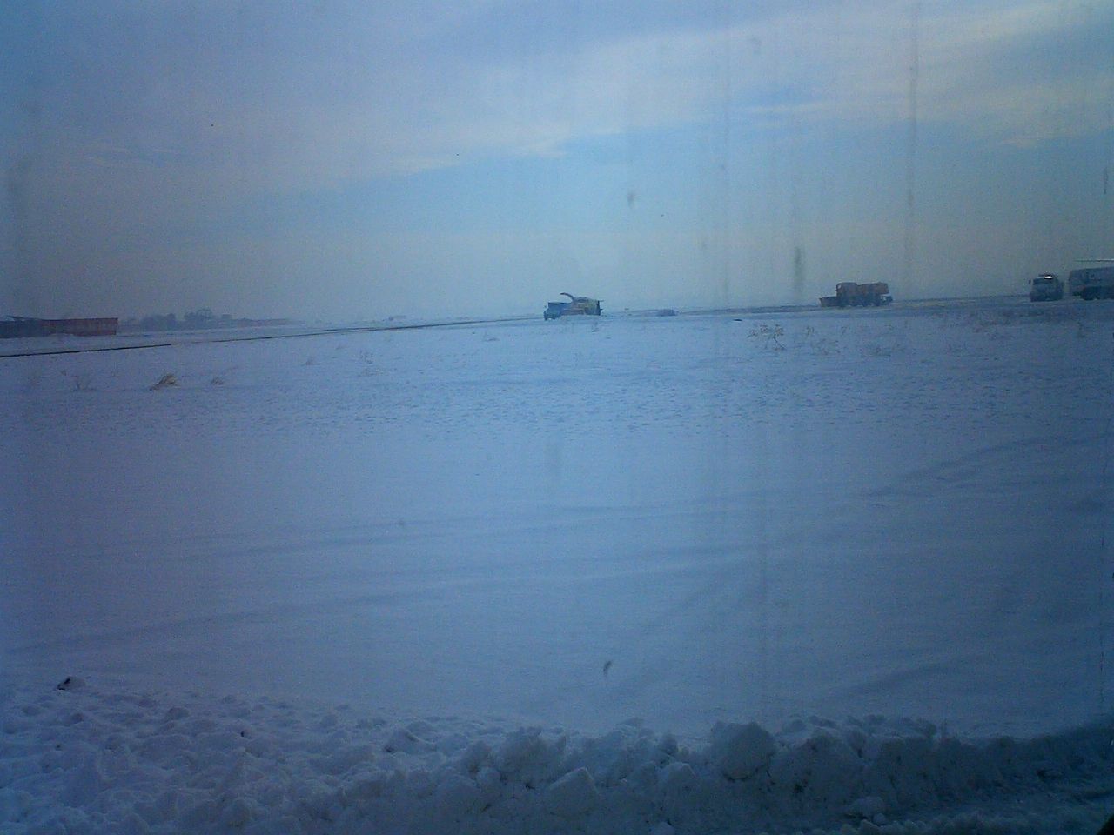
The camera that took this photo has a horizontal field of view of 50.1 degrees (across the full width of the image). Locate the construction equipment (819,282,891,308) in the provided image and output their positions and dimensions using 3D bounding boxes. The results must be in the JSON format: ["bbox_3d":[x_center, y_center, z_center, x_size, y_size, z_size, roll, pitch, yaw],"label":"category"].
[{"bbox_3d":[36.592,-15.003,146.000,8.300,2.950,2.700,-2,5,-1],"label":"construction equipment"}]

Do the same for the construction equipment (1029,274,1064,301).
[{"bbox_3d":[53.925,-14.249,131.000,2.500,2.950,8.000,1,6,31],"label":"construction equipment"}]

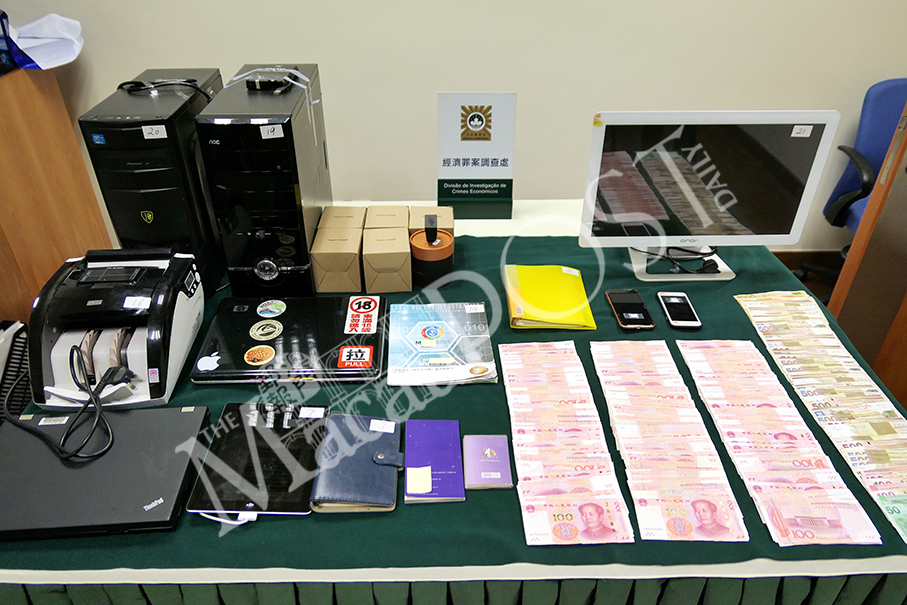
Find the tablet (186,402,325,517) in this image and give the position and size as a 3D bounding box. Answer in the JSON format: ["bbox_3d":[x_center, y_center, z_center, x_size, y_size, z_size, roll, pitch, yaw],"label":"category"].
[{"bbox_3d":[-0.308,0.251,0.991,0.188,0.012,0.236,0,34,-1],"label":"tablet"}]

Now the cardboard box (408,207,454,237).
[{"bbox_3d":[-0.055,-0.172,1.558,0.107,0.102,0.134,0,32,-2],"label":"cardboard box"}]

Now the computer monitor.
[{"bbox_3d":[0.565,-0.270,1.441,0.535,0.394,0.190,-1,34,-2],"label":"computer monitor"}]

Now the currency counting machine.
[{"bbox_3d":[-0.643,0.040,1.150,0.244,0.179,0.264,-2,32,-4],"label":"currency counting machine"}]

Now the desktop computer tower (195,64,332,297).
[{"bbox_3d":[-0.403,-0.284,1.392,0.174,0.409,0.403,-1,35,-3],"label":"desktop computer tower"}]

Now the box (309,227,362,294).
[{"bbox_3d":[-0.263,-0.098,1.396,0.103,0.103,0.114,-1,35,-3],"label":"box"}]

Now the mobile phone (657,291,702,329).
[{"bbox_3d":[0.502,0.017,1.346,0.067,0.009,0.139,2,32,2],"label":"mobile phone"}]

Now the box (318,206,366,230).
[{"bbox_3d":[-0.267,-0.164,1.490,0.103,0.103,0.114,0,35,-2],"label":"box"}]

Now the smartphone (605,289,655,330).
[{"bbox_3d":[0.388,0.015,1.333,0.071,0.011,0.145,0,35,-1],"label":"smartphone"}]

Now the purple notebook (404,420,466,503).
[{"bbox_3d":[-0.030,0.253,0.982,0.091,0.011,0.168,-1,32,-2],"label":"purple notebook"}]

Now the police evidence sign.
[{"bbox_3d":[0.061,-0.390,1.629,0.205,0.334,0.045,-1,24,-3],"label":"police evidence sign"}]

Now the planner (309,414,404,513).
[{"bbox_3d":[-0.149,0.255,0.977,0.128,0.024,0.178,0,34,-1],"label":"planner"}]

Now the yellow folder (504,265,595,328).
[{"bbox_3d":[0.218,-0.018,1.387,0.190,0.030,0.228,0,34,-1],"label":"yellow folder"}]

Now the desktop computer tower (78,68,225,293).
[{"bbox_3d":[-0.637,-0.286,1.401,0.167,0.394,0.382,-1,35,-4],"label":"desktop computer tower"}]

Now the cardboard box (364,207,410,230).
[{"bbox_3d":[-0.160,-0.166,1.497,0.103,0.103,0.114,-1,35,-3],"label":"cardboard box"}]

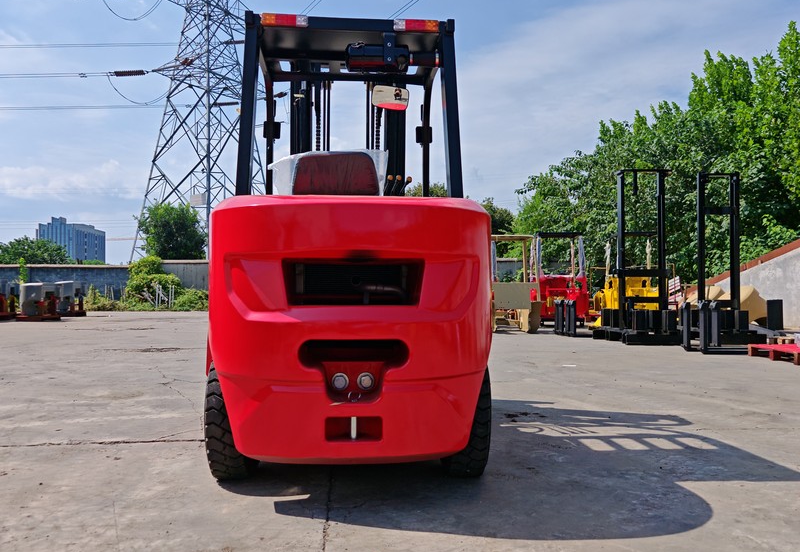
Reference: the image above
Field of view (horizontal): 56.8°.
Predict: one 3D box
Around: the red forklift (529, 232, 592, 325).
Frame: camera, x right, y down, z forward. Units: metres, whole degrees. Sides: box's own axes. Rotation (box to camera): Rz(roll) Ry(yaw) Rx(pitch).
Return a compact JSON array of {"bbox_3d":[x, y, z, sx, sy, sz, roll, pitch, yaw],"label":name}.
[{"bbox_3d":[3.630,0.050,17.200,1.200,2.100,2.400,0,-1,4],"label":"red forklift"}]

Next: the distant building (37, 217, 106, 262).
[{"bbox_3d":[-173.000,-10.000,395.000,17.000,35.000,52.000,0,-1,-5],"label":"distant building"}]

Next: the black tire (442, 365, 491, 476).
[{"bbox_3d":[0.259,0.570,3.253,0.180,0.590,0.590,0,-1,-4],"label":"black tire"}]

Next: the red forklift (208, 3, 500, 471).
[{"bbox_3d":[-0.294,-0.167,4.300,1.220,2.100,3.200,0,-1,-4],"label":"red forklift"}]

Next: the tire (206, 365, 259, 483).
[{"bbox_3d":[-0.699,0.570,3.187,0.180,0.590,0.590,0,-1,-4],"label":"tire"}]

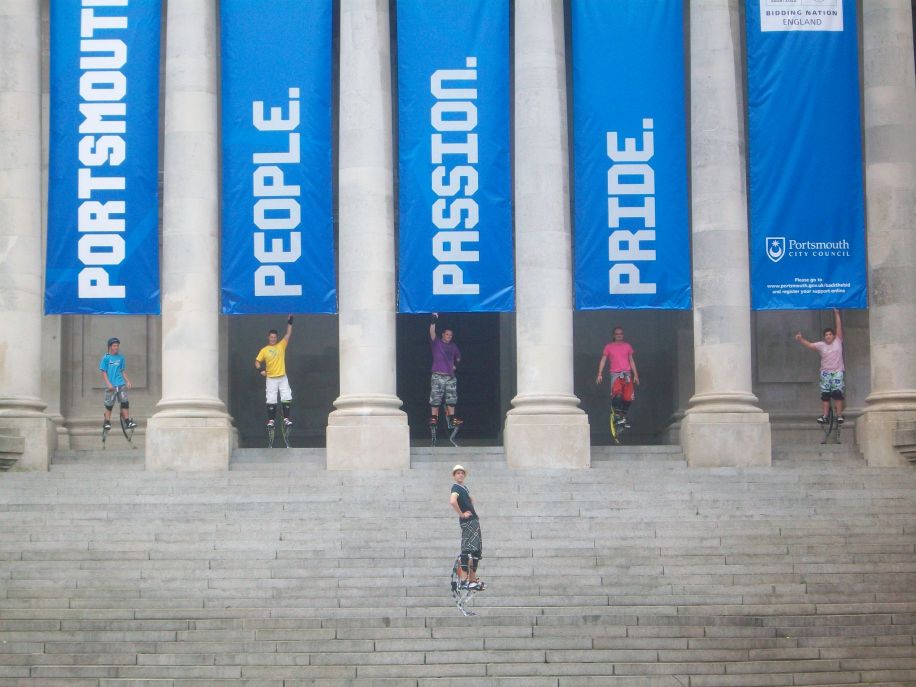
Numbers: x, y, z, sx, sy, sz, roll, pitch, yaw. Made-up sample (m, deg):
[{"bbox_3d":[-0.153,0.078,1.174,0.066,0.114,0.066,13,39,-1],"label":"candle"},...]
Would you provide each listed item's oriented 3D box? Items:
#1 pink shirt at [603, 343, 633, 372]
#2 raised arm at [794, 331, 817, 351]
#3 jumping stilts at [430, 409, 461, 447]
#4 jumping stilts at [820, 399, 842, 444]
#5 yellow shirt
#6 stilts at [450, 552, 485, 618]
[{"bbox_3d":[2.818,0.246,44.600,0.570,0.540,0.270,0,-7,-2],"label":"pink shirt"},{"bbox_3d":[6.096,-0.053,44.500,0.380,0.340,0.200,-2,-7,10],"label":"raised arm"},{"bbox_3d":[-0.210,1.436,44.500,0.480,0.770,0.380,2,-7,-24],"label":"jumping stilts"},{"bbox_3d":[6.828,1.419,46.500,0.450,0.880,0.450,-2,-5,11],"label":"jumping stilts"},{"bbox_3d":[-3.257,0.263,44.600,0.560,0.700,0.280,-1,-7,4],"label":"yellow shirt"},{"bbox_3d":[0.144,3.358,35.400,0.420,0.890,0.360,-2,-7,15],"label":"stilts"}]

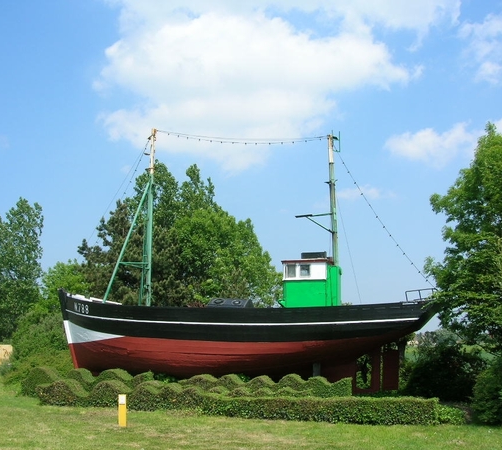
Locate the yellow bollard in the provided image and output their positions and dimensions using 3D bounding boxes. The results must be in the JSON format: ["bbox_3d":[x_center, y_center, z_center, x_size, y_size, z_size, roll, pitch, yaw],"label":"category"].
[{"bbox_3d":[-2.625,3.797,12.103,0.165,0.630,0.165,2,-11,-12],"label":"yellow bollard"}]

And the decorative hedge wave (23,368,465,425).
[{"bbox_3d":[-0.866,4.314,15.267,11.865,0.850,3.661,-4,-12,19],"label":"decorative hedge wave"}]

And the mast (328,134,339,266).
[{"bbox_3d":[2.529,-0.811,17.862,0.300,4.150,0.300,-3,-12,17],"label":"mast"}]

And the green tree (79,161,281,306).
[{"bbox_3d":[-3.895,2.165,32.189,10.400,11.600,8.500,0,-11,0],"label":"green tree"}]

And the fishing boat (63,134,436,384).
[{"bbox_3d":[-0.627,0.847,18.518,12.300,8.500,3.800,-3,-12,17],"label":"fishing boat"}]

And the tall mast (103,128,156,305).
[{"bbox_3d":[-4.022,-0.277,19.798,1.750,6.100,0.800,-3,-12,17],"label":"tall mast"}]

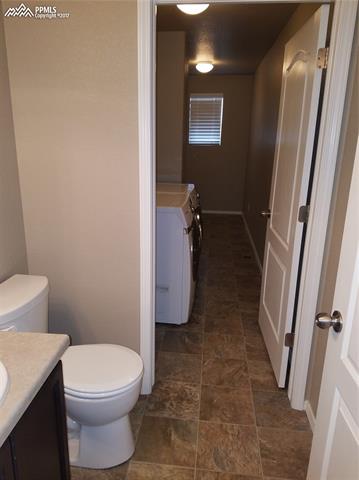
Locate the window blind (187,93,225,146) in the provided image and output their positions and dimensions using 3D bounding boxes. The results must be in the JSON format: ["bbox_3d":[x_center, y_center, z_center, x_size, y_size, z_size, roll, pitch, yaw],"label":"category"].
[{"bbox_3d":[0.479,-2.148,6.483,0.600,0.870,0.050,3,17,5],"label":"window blind"}]

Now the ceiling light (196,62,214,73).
[{"bbox_3d":[0.364,-2.486,5.180,0.270,0.130,0.270,3,17,5],"label":"ceiling light"}]

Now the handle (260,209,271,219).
[{"bbox_3d":[0.627,-0.190,2.611,0.070,0.065,0.065,2,16,3],"label":"handle"}]

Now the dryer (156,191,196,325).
[{"bbox_3d":[-0.232,0.123,3.085,0.790,0.960,0.686,3,17,5],"label":"dryer"}]

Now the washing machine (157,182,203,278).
[{"bbox_3d":[-0.166,-0.070,3.744,0.790,0.960,0.686,3,17,5],"label":"washing machine"}]

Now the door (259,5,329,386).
[{"bbox_3d":[0.663,-0.190,2.272,0.035,2.032,0.771,2,16,3],"label":"door"}]

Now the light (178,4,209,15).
[{"bbox_3d":[0.104,-1.743,2.650,0.270,0.130,0.270,3,17,5],"label":"light"}]

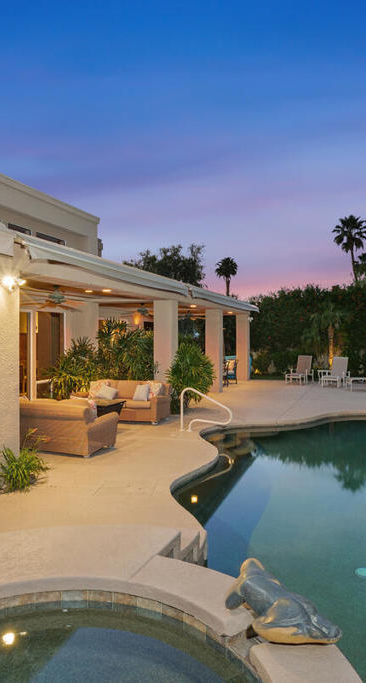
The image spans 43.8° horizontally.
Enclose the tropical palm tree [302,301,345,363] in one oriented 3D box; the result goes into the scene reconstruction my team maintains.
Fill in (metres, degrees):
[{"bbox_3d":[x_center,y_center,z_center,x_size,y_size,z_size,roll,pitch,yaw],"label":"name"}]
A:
[{"bbox_3d":[5.907,-0.136,19.000,1.800,3.151,1.800,0,1,22],"label":"tropical palm tree"}]

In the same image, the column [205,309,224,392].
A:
[{"bbox_3d":[0.980,0.279,13.751,0.420,2.460,0.420,0,1,22],"label":"column"}]

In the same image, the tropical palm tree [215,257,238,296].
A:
[{"bbox_3d":[5.867,-5.154,60.000,3.100,12.104,3.100,0,1,22],"label":"tropical palm tree"}]

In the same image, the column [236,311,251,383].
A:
[{"bbox_3d":[2.297,0.234,17.162,0.420,2.460,0.420,0,1,22],"label":"column"}]

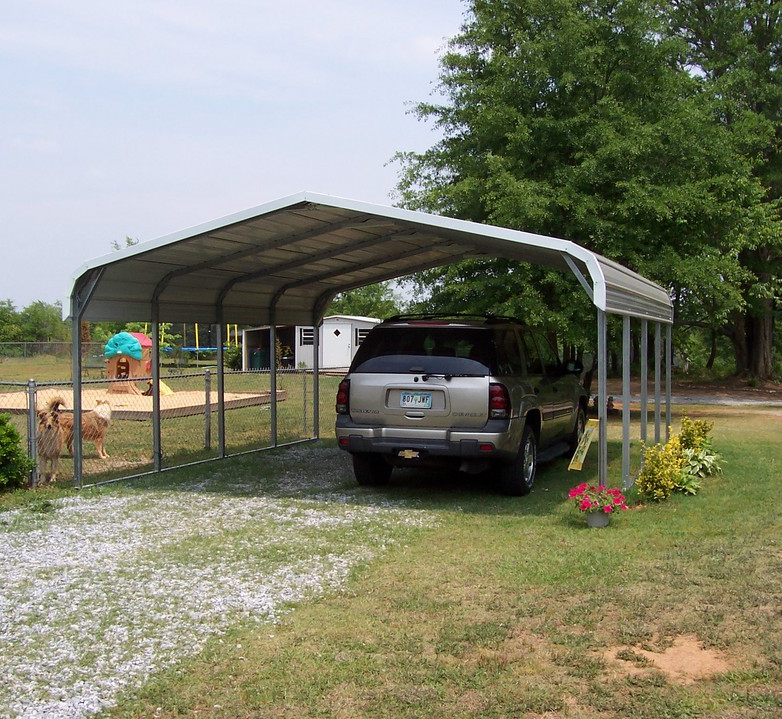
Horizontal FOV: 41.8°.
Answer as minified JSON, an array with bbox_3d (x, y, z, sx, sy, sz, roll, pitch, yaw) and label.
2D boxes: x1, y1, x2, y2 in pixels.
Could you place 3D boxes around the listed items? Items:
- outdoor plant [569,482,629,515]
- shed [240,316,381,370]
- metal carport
[{"bbox_3d":[1.730,1.159,8.539,0.499,0.280,0.460,0,1,0],"label":"outdoor plant"},{"bbox_3d":[-3.373,-0.769,47.797,6.150,2.500,4.600,0,1,3],"label":"shed"},{"bbox_3d":[0.318,-0.181,12.809,5.687,3.001,6.360,0,1,20],"label":"metal carport"}]

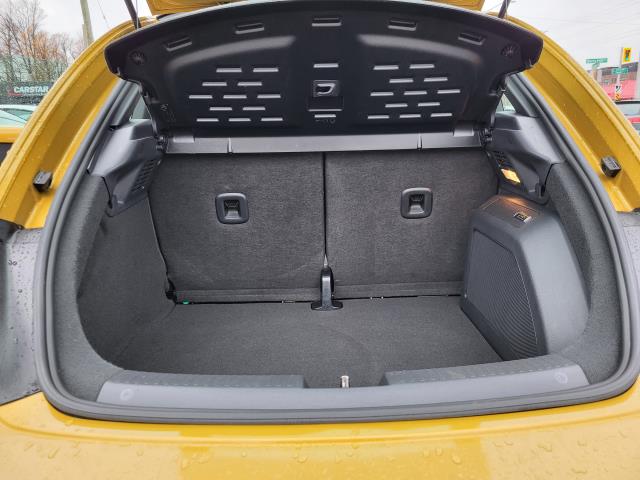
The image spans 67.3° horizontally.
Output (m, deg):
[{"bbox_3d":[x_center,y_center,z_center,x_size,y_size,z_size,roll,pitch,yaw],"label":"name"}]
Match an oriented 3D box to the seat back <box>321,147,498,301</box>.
[{"bbox_3d":[0.266,-0.083,1.495,0.500,0.580,0.130,-1,33,0],"label":"seat back"}]

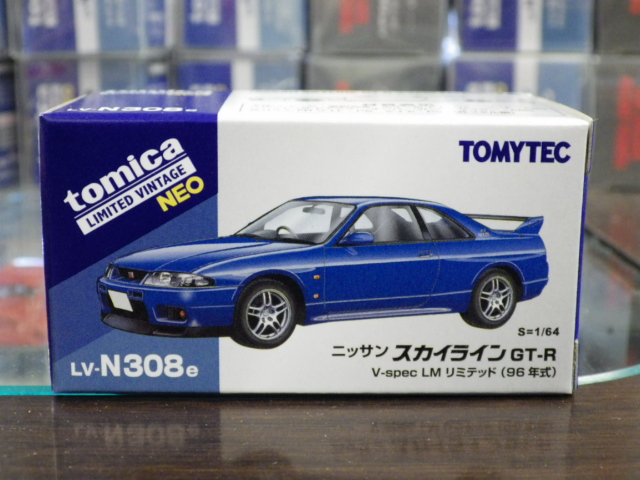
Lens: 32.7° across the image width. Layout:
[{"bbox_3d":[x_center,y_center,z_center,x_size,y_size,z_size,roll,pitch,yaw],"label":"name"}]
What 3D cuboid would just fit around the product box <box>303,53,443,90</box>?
[{"bbox_3d":[0.020,-0.055,0.461,0.052,0.050,0.095,0,13,0],"label":"product box"}]

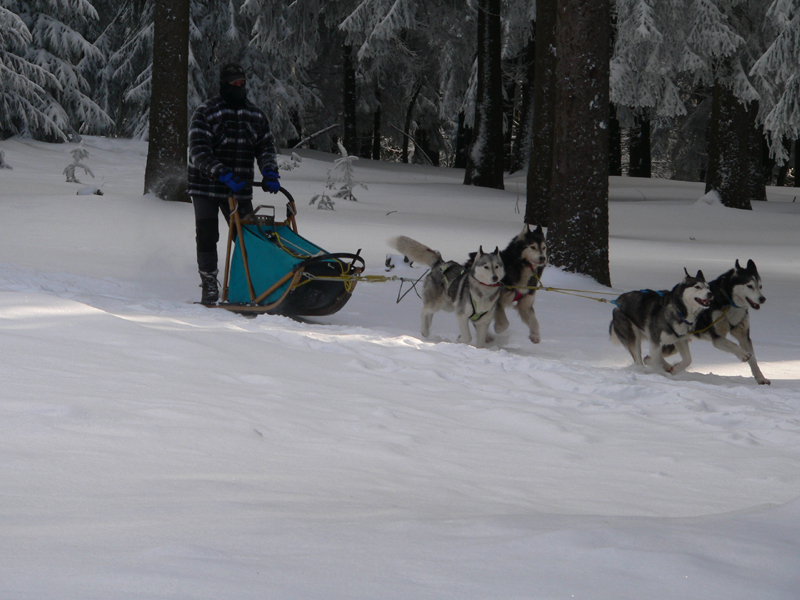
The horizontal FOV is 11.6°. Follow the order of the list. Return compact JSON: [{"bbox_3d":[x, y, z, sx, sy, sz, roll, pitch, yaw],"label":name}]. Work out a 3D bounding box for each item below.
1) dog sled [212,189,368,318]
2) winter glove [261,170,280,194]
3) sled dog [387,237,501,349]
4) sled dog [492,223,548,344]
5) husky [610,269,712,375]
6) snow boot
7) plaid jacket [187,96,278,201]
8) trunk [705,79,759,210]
[{"bbox_3d":[-0.892,-0.382,29.100,0.550,0.920,1.650,2,4,-29],"label":"dog sled"},{"bbox_3d":[-0.972,-0.882,29.500,0.130,0.170,0.150,-1,4,-20],"label":"winter glove"},{"bbox_3d":[0.314,-0.057,26.500,0.290,0.690,1.080,-2,4,-32],"label":"sled dog"},{"bbox_3d":[0.695,-0.105,26.650,0.280,0.760,0.880,-2,4,-28],"label":"sled dog"},{"bbox_3d":[1.644,0.135,24.700,0.260,0.630,0.820,-3,4,-37],"label":"husky"},{"bbox_3d":[-1.440,-0.095,29.700,0.130,0.250,0.300,-1,4,-18],"label":"snow boot"},{"bbox_3d":[-1.260,-1.139,29.550,0.640,0.760,0.420,-1,4,-17],"label":"plaid jacket"},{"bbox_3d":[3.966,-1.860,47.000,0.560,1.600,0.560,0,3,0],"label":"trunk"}]

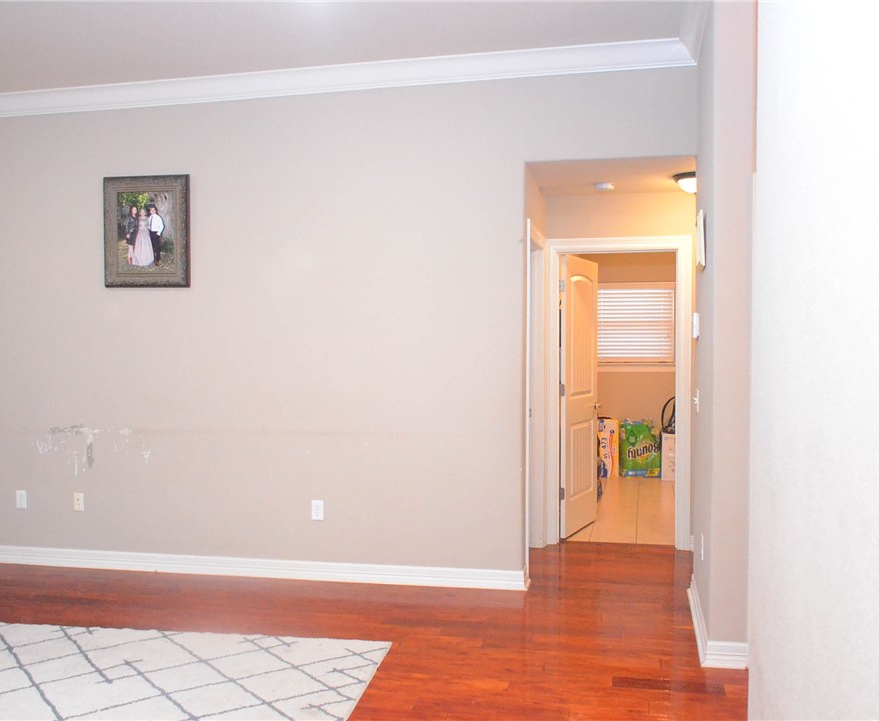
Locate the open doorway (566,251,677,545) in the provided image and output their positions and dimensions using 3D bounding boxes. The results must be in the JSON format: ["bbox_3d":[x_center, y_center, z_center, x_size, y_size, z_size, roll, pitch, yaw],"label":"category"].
[{"bbox_3d":[1.242,0.269,6.341,0.800,2.045,0.140,0,2,12],"label":"open doorway"}]

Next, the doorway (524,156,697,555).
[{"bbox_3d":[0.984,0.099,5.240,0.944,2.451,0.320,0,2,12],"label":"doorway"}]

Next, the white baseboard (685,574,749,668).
[{"bbox_3d":[1.407,1.281,4.622,0.179,0.118,1.254,0,2,12],"label":"white baseboard"}]

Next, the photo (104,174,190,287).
[{"bbox_3d":[-1.818,-0.801,5.644,0.581,0.685,0.040,0,2,12],"label":"photo"}]

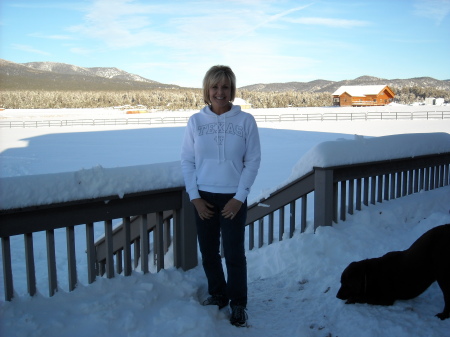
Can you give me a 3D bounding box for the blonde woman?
[{"bbox_3d":[-0.025,0.172,3.700,0.520,1.660,0.400,-1,7,2],"label":"blonde woman"}]

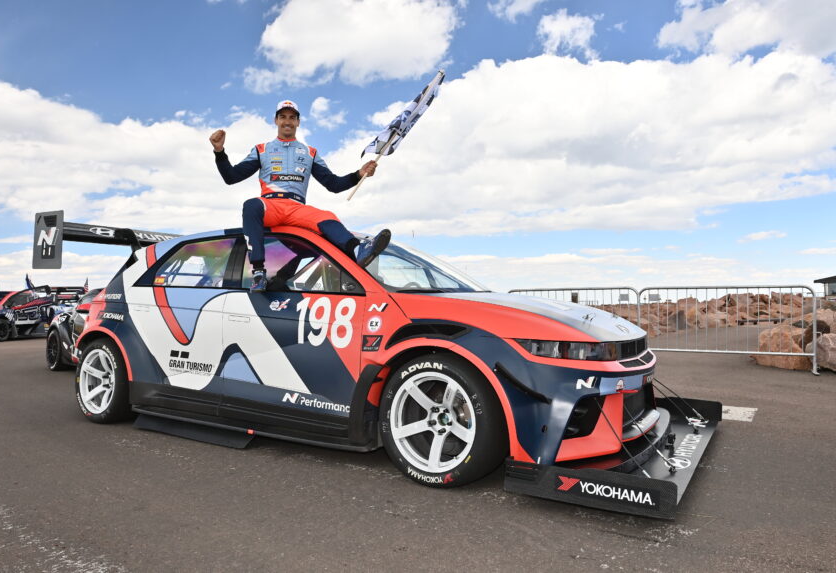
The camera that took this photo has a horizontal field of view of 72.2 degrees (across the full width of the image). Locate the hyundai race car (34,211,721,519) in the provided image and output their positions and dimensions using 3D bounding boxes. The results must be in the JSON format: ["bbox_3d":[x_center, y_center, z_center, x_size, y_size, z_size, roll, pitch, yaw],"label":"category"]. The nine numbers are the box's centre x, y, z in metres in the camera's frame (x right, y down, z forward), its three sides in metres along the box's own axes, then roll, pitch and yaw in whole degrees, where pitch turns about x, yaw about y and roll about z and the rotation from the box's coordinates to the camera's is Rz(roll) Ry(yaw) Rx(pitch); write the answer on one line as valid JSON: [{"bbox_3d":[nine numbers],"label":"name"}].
[{"bbox_3d":[-0.676,0.192,4.490,5.225,1.720,2.030,-1,-2,32],"label":"hyundai race car"}]

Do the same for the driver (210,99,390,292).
[{"bbox_3d":[-0.820,-0.645,3.820,1.270,1.370,0.780,0,-2,-6],"label":"driver"}]

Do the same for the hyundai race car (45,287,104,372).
[{"bbox_3d":[-3.950,0.560,8.500,4.500,1.460,1.920,-2,-2,41],"label":"hyundai race car"}]

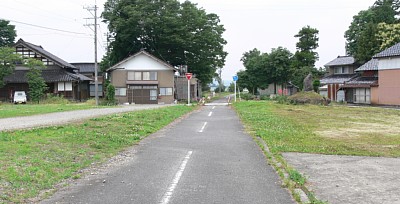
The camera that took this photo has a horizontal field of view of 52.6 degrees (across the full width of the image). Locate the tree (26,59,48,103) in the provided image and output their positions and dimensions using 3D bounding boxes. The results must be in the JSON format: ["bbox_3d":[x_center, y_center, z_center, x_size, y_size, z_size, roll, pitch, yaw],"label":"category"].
[{"bbox_3d":[-20.052,-2.547,49.750,2.700,5.650,2.600,0,2,0],"label":"tree"}]

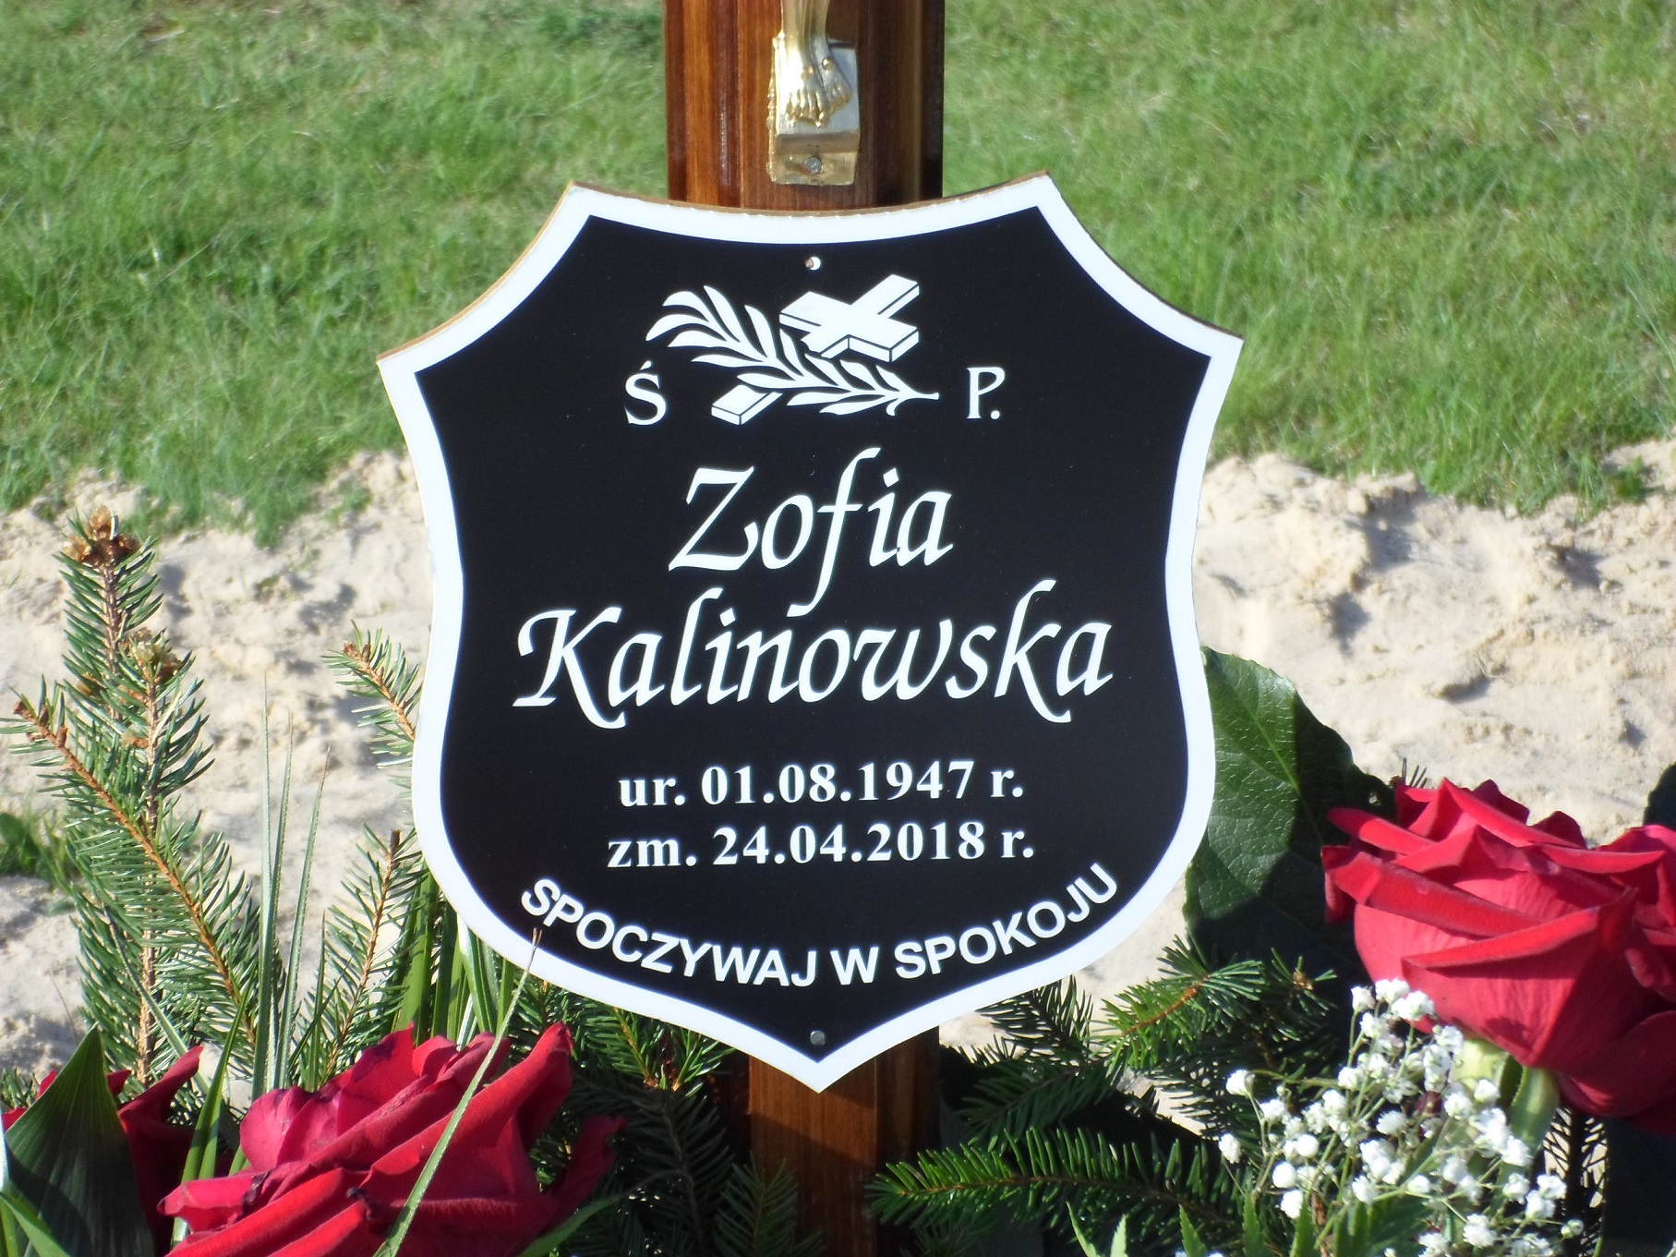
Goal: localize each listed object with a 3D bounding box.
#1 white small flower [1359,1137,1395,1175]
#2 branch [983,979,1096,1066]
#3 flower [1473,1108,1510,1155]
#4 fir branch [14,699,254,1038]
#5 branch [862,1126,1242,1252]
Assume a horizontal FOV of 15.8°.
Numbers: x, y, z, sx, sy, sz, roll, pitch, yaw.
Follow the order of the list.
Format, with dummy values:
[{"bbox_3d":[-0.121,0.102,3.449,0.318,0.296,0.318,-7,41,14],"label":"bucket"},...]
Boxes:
[{"bbox_3d":[0.149,0.147,1.680,0.010,0.010,0.010,1,25,0],"label":"white small flower"},{"bbox_3d":[0.059,0.115,1.770,0.035,0.029,0.030,1,25,0],"label":"branch"},{"bbox_3d":[0.181,0.140,1.680,0.011,0.012,0.011,1,25,0],"label":"flower"},{"bbox_3d":[-0.202,0.069,1.730,0.042,0.118,0.035,-35,20,0],"label":"fir branch"},{"bbox_3d":[0.061,0.158,1.710,0.104,0.036,0.045,1,25,0],"label":"branch"}]

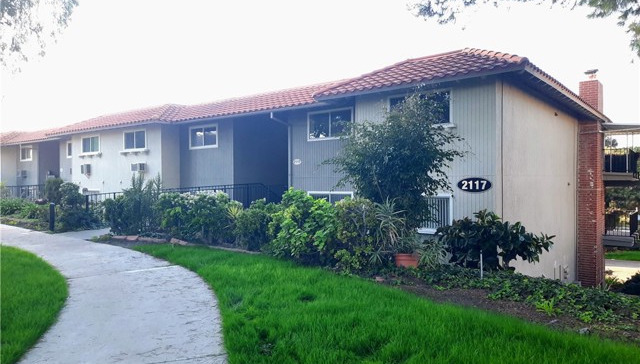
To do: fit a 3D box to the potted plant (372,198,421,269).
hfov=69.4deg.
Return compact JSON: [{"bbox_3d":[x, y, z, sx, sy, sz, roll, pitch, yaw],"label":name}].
[{"bbox_3d":[1.633,1.125,10.000,1.049,1.490,0.997,0,1,9],"label":"potted plant"}]

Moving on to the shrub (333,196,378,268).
[{"bbox_3d":[0.709,1.059,9.500,0.877,1.475,0.877,0,1,4],"label":"shrub"}]

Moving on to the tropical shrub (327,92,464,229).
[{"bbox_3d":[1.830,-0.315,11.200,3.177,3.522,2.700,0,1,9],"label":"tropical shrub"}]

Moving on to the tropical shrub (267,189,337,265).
[{"bbox_3d":[-0.388,0.944,9.700,1.425,1.567,1.282,0,1,-2],"label":"tropical shrub"}]

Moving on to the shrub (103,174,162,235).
[{"bbox_3d":[-5.314,0.638,13.100,1.650,1.650,1.485,0,1,-22],"label":"shrub"}]

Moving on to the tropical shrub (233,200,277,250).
[{"bbox_3d":[-1.493,0.984,10.700,1.033,1.168,1.033,0,1,-8],"label":"tropical shrub"}]

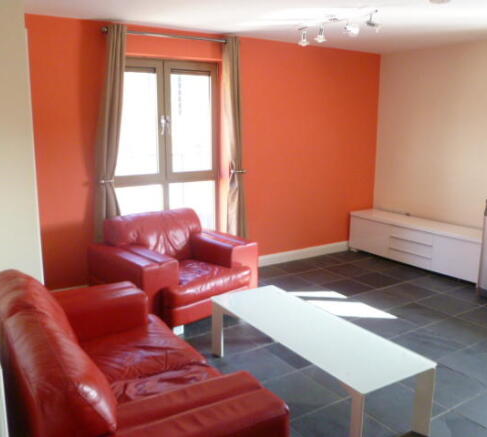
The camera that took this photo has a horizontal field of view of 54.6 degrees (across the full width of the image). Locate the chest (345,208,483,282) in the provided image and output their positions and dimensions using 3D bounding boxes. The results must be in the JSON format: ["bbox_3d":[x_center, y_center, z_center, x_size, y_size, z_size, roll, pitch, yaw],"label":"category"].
[{"bbox_3d":[2.015,0.289,5.365,0.410,0.490,1.800,-7,12,-31],"label":"chest"}]

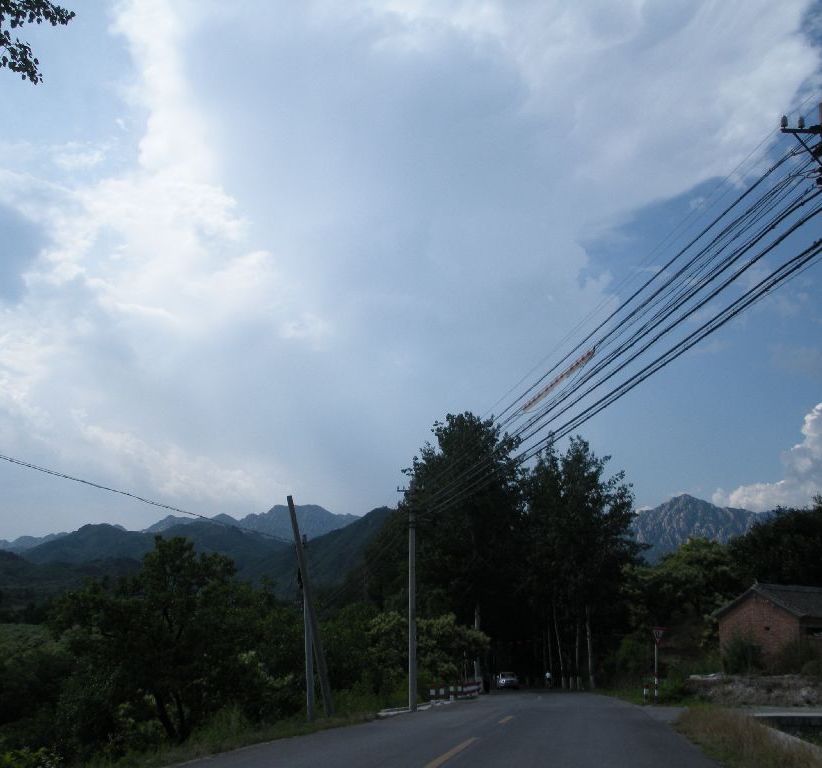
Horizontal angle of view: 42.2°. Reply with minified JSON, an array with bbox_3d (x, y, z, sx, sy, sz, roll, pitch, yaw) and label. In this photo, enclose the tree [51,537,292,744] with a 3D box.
[{"bbox_3d":[-5.425,5.791,24.120,5.500,4.600,5.200,0,-15,0],"label":"tree"}]

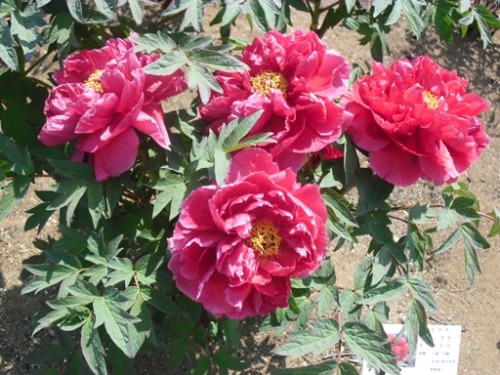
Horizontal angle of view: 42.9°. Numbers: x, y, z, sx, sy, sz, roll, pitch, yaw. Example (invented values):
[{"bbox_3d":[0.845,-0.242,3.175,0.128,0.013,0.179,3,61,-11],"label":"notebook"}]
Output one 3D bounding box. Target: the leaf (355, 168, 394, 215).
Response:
[{"bbox_3d":[0.163,0.005,0.830,0.046,0.013,0.065,14,73,4],"label":"leaf"}]

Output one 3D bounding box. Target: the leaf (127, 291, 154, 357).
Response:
[{"bbox_3d":[-0.135,0.168,0.785,0.032,0.080,0.020,2,0,1],"label":"leaf"}]

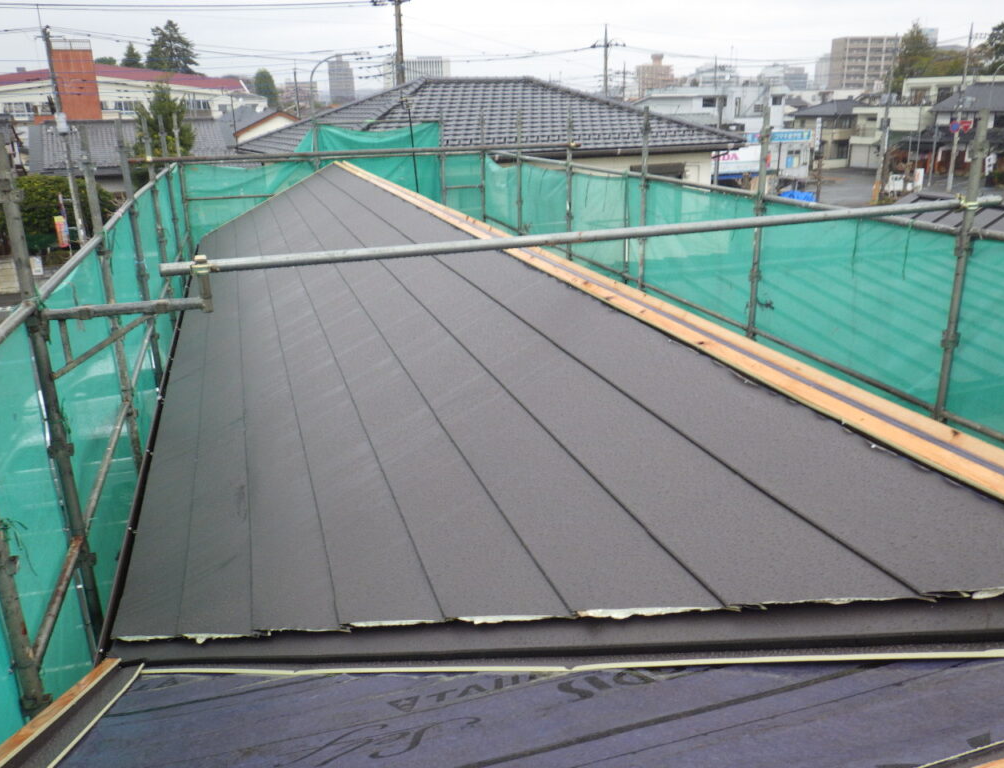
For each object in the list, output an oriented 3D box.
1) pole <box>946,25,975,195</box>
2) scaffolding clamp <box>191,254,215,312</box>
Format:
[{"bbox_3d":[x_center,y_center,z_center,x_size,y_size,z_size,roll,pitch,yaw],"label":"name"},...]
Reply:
[{"bbox_3d":[33.318,-19.819,60.073,0.450,11.530,0.450,-1,18,0],"label":"pole"},{"bbox_3d":[-1.124,-0.377,3.120,0.075,0.205,0.075,-6,19,-15],"label":"scaffolding clamp"}]

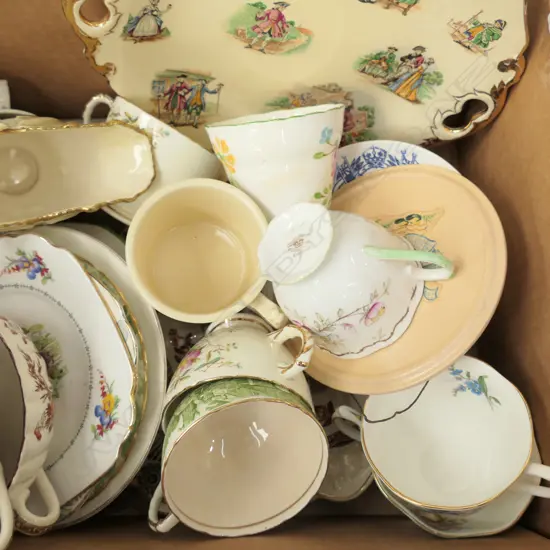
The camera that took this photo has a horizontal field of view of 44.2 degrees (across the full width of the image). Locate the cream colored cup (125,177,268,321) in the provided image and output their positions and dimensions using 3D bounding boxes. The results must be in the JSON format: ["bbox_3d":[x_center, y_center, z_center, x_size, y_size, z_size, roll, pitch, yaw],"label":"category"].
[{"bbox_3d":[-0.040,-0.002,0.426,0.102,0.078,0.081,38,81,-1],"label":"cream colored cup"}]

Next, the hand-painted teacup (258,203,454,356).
[{"bbox_3d":[0.041,-0.004,0.383,0.106,0.070,0.085,-12,61,32],"label":"hand-painted teacup"}]

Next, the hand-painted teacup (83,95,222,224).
[{"bbox_3d":[-0.085,-0.069,0.446,0.104,0.090,0.064,31,96,3],"label":"hand-painted teacup"}]

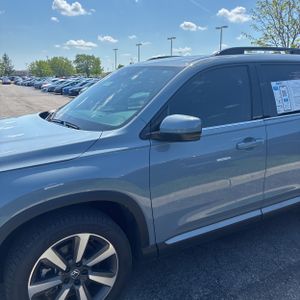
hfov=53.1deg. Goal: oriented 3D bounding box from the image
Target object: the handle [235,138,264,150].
[{"bbox_3d":[0.729,-0.041,2.162,0.273,0.060,0.055,-8,16,-29],"label":"handle"}]

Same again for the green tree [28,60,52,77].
[{"bbox_3d":[-27.338,-19.017,72.559,6.491,5.535,6.167,-5,15,-19],"label":"green tree"}]

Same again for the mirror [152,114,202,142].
[{"bbox_3d":[0.140,-0.121,1.676,0.160,0.154,0.268,-8,16,-29],"label":"mirror"}]

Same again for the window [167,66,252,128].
[{"bbox_3d":[0.422,-0.365,2.078,0.814,0.438,0.070,-8,-1,-29],"label":"window"}]

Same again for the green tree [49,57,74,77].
[{"bbox_3d":[-22.096,-19.502,72.441,6.741,6.533,6.404,-4,14,-16],"label":"green tree"}]

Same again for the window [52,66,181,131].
[{"bbox_3d":[-0.329,-0.499,2.633,0.943,0.140,1.463,-40,29,-17],"label":"window"}]

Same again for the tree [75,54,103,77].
[{"bbox_3d":[-14.740,-18.925,69.493,6.711,6.813,6.375,-3,14,-11],"label":"tree"}]

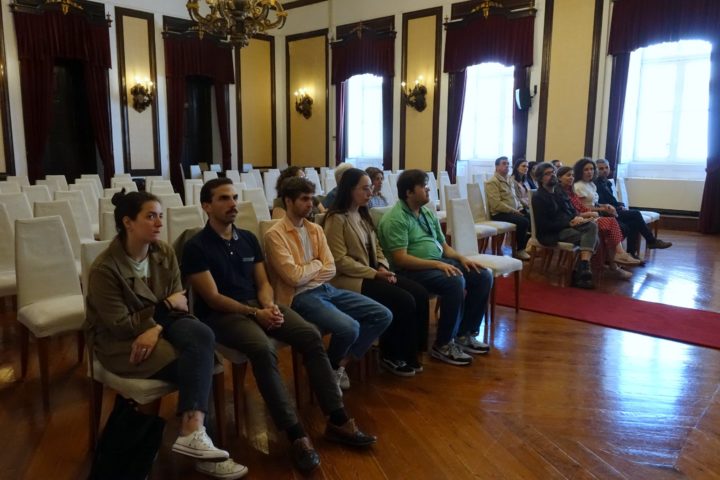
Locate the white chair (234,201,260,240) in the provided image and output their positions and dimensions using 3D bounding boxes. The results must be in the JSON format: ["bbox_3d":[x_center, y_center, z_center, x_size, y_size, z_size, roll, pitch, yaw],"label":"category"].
[{"bbox_3d":[-0.793,0.229,4.308,0.528,1.015,0.467,9,12,40],"label":"white chair"}]

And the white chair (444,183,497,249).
[{"bbox_3d":[1.440,-0.185,7.106,0.600,1.030,0.460,9,13,42],"label":"white chair"}]

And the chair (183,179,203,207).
[{"bbox_3d":[-2.271,-0.344,7.841,0.600,1.030,0.460,9,13,42],"label":"chair"}]

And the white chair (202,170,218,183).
[{"bbox_3d":[-2.833,-0.834,10.766,0.600,1.030,0.460,9,13,42],"label":"white chair"}]

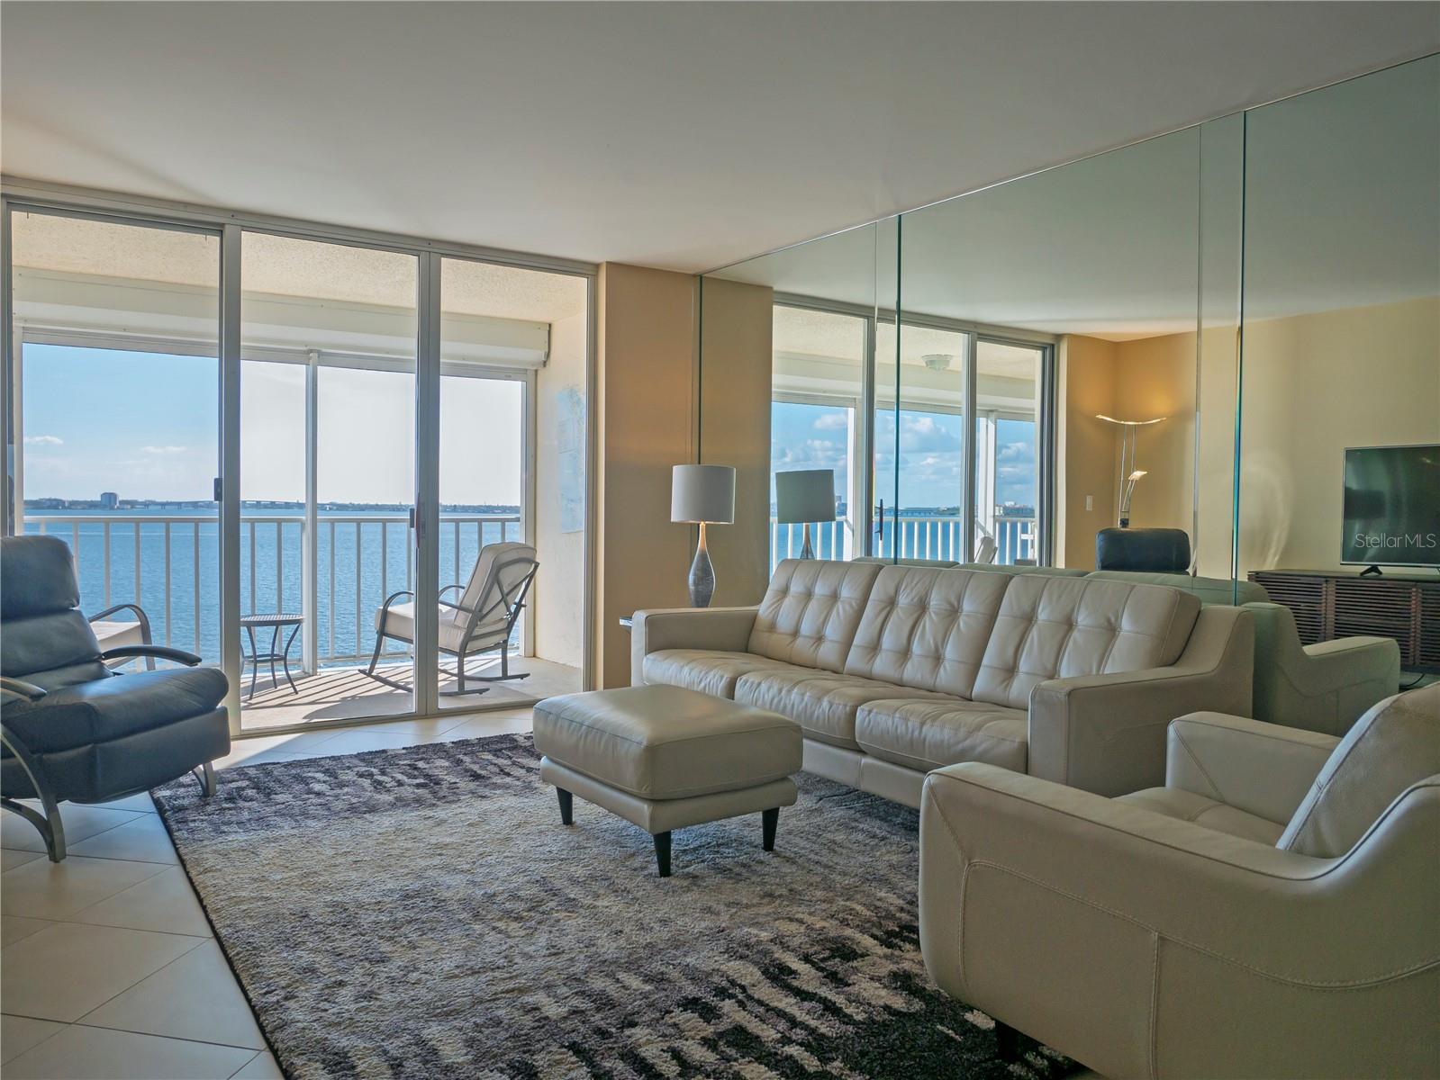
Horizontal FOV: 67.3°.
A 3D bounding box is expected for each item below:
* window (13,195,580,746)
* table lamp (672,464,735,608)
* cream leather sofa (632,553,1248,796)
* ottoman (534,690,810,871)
[{"bbox_3d":[-1.840,-0.265,5.249,2.740,2.340,0.110,-1,2,-35],"label":"window"},{"bbox_3d":[-0.090,0.000,5.676,0.330,0.780,0.330,0,2,0],"label":"table lamp"},{"bbox_3d":[0.671,0.539,4.284,0.950,0.840,2.415,-1,2,-35],"label":"cream leather sofa"},{"bbox_3d":[-0.184,0.750,3.483,0.545,0.440,0.755,-1,2,-35],"label":"ottoman"}]

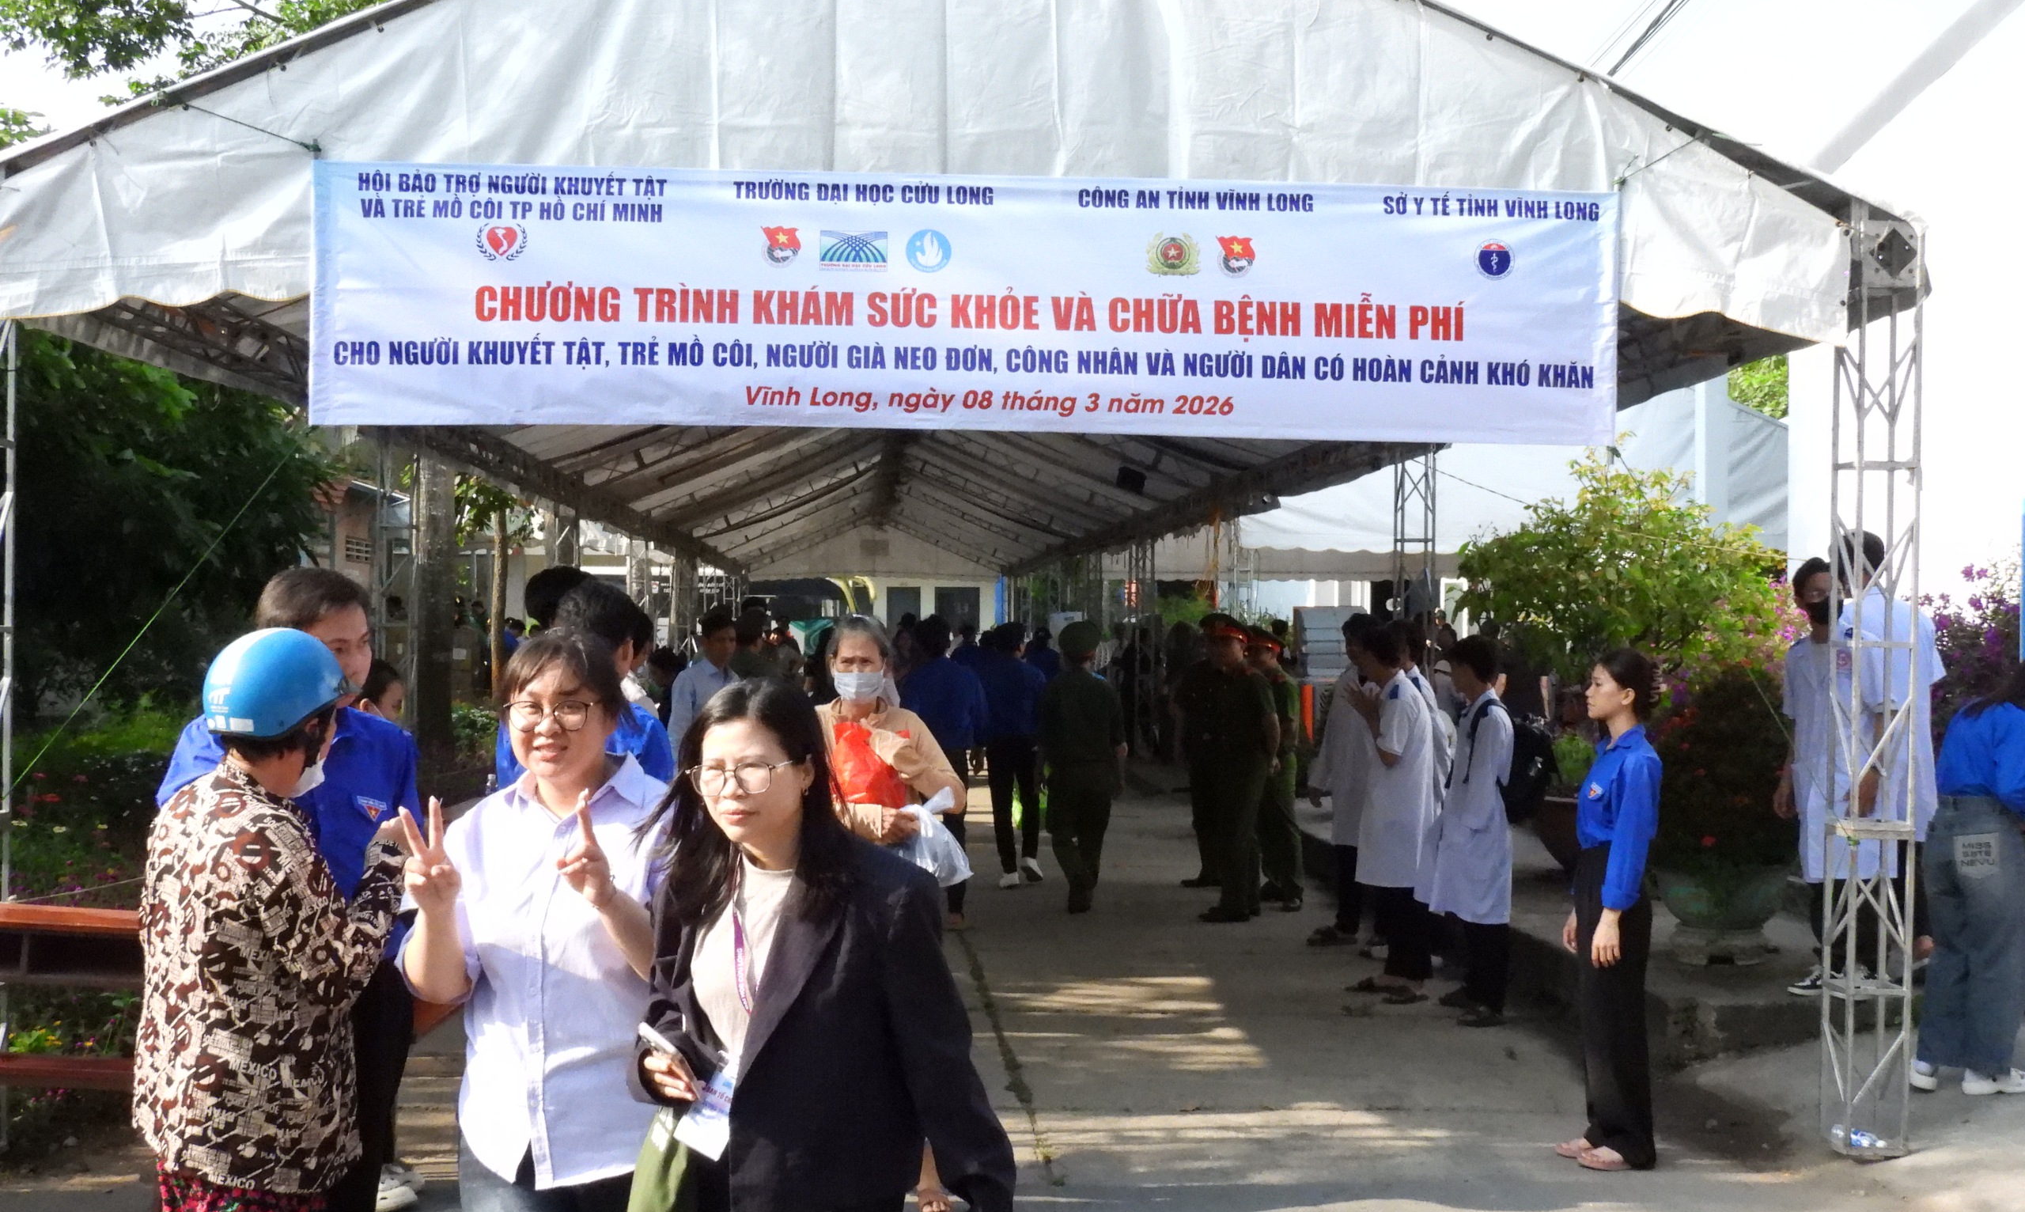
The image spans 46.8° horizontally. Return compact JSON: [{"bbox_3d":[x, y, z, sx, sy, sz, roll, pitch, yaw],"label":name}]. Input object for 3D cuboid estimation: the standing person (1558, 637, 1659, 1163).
[{"bbox_3d":[1.881,0.939,7.350,0.330,1.615,0.420,1,0,-2],"label":"standing person"}]

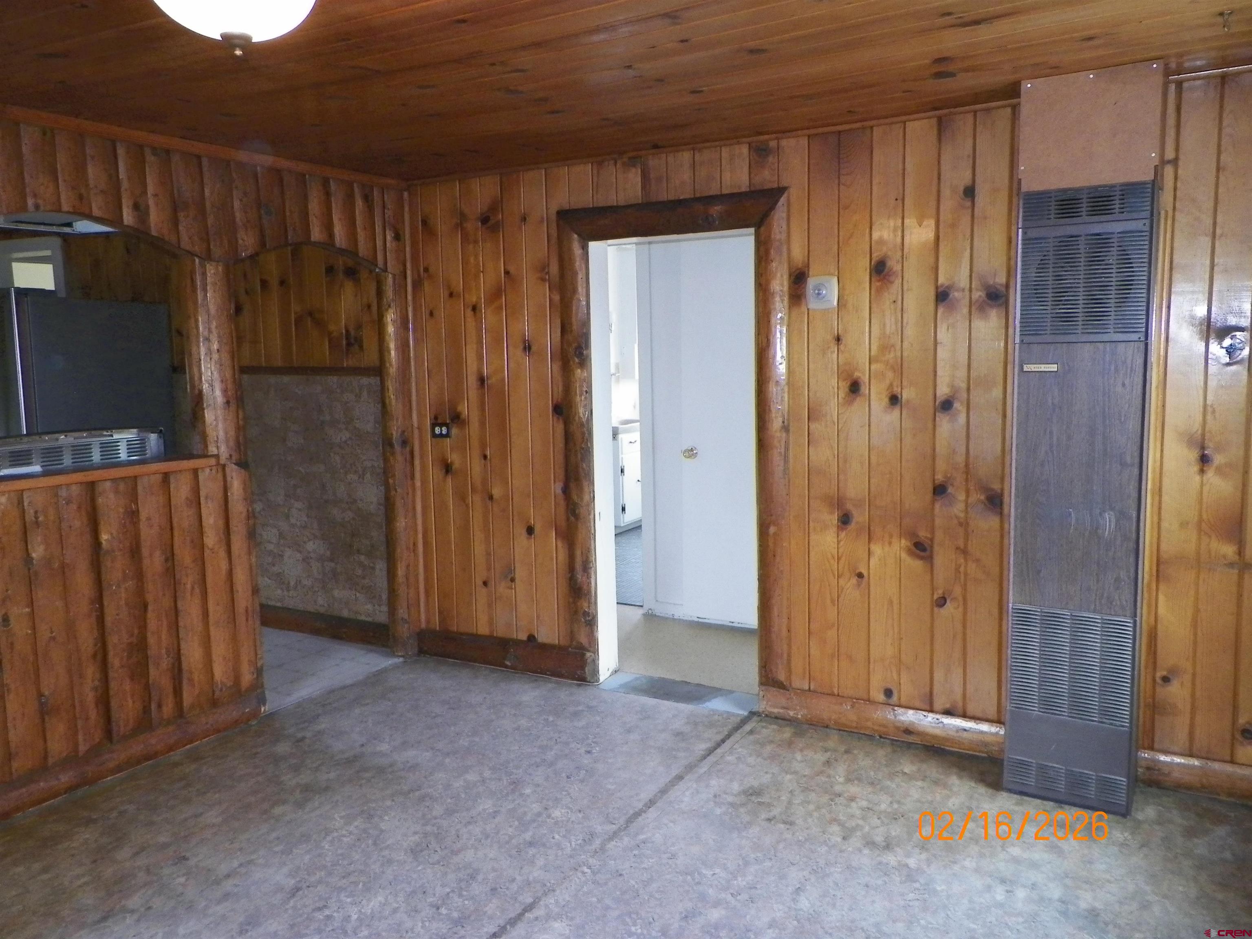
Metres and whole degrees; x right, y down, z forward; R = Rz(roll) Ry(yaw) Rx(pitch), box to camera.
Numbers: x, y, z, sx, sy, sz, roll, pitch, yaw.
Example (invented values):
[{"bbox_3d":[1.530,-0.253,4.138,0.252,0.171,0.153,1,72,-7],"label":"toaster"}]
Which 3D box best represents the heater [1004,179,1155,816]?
[{"bbox_3d":[1.462,0.104,2.922,0.367,1.929,0.279,3,8,31],"label":"heater"}]

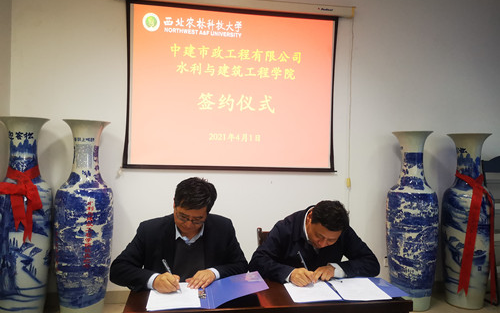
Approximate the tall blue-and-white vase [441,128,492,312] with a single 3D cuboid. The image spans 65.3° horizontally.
[{"bbox_3d":[2.096,0.607,3.765,0.455,1.633,0.455,1,0,-9],"label":"tall blue-and-white vase"}]

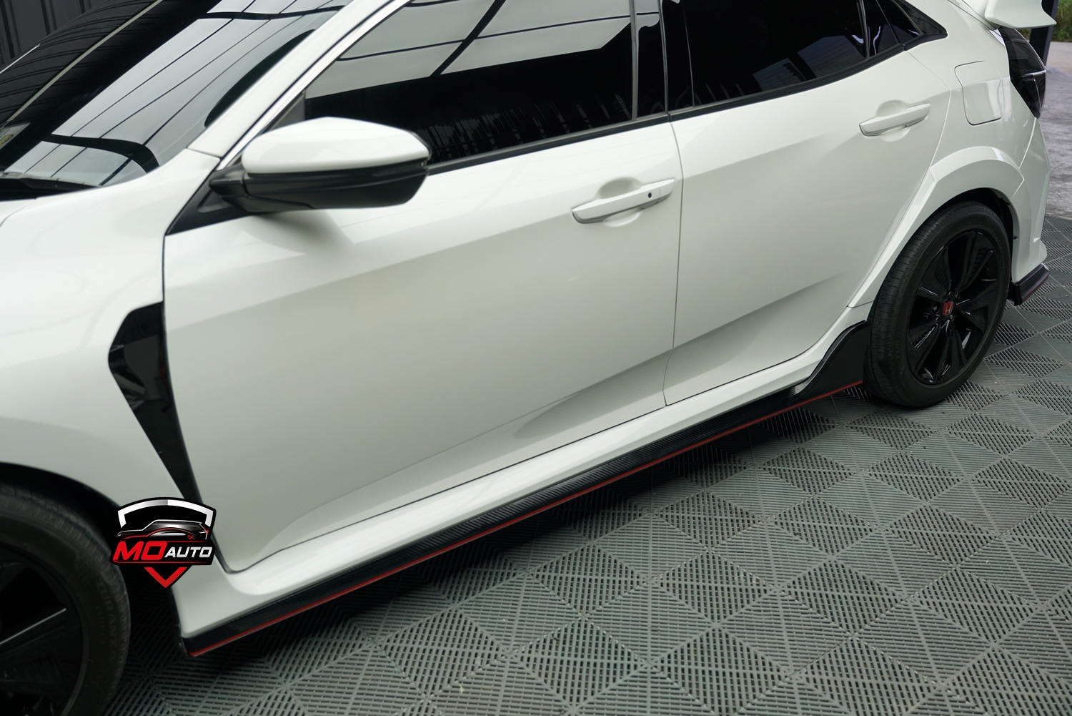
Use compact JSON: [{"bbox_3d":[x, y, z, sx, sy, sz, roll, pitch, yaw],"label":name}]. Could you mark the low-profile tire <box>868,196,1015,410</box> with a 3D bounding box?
[{"bbox_3d":[1.193,-0.184,3.043,0.645,0.645,0.235,-16,28,-34],"label":"low-profile tire"}]

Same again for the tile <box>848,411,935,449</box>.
[{"bbox_3d":[1.058,0.217,2.932,0.198,0.018,0.198,-17,28,-35],"label":"tile"}]

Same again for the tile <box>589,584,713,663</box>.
[{"bbox_3d":[0.243,0.566,2.099,0.198,0.018,0.198,-17,28,-35],"label":"tile"}]

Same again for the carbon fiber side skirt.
[{"bbox_3d":[0.132,0.194,2.273,1.960,0.190,0.115,-16,28,-34],"label":"carbon fiber side skirt"}]

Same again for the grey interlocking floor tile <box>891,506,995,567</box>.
[{"bbox_3d":[0.994,0.434,2.414,0.198,0.018,0.198,-17,28,-35],"label":"grey interlocking floor tile"}]

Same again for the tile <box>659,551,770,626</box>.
[{"bbox_3d":[0.400,0.518,2.213,0.198,0.018,0.198,-17,28,-35],"label":"tile"}]

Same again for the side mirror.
[{"bbox_3d":[-0.343,-0.306,1.537,0.230,0.155,0.245,-16,28,-34],"label":"side mirror"}]

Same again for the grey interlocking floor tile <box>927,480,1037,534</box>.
[{"bbox_3d":[1.151,0.386,2.529,0.198,0.018,0.198,-17,28,-35],"label":"grey interlocking floor tile"}]

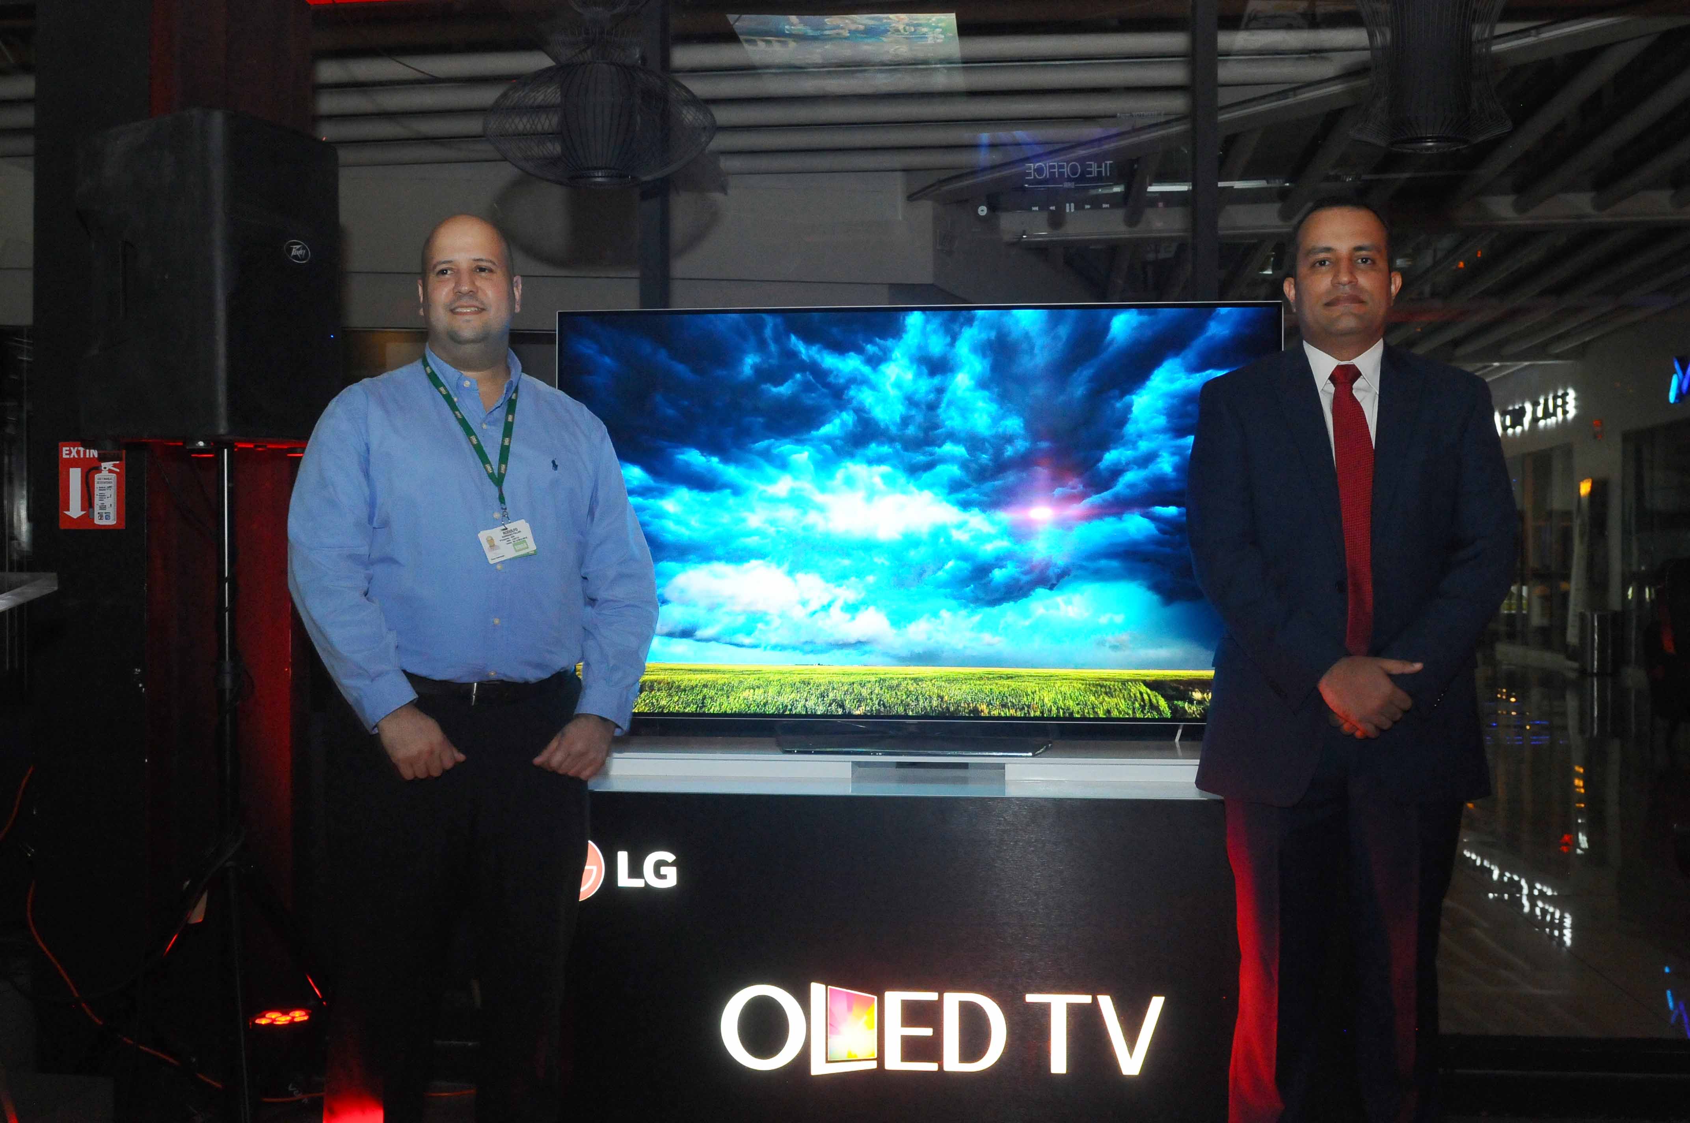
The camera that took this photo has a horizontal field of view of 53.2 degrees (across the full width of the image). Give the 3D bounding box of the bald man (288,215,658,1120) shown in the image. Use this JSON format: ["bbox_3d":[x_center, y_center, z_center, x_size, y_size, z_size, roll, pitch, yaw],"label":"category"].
[{"bbox_3d":[-0.635,0.290,2.920,0.640,1.770,0.380,0,0,-16],"label":"bald man"}]

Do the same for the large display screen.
[{"bbox_3d":[0.137,-0.094,3.385,1.450,0.825,0.050,0,0,6],"label":"large display screen"}]

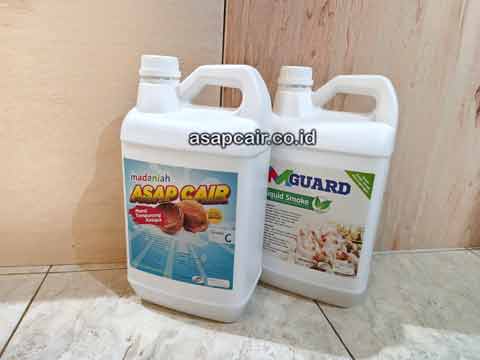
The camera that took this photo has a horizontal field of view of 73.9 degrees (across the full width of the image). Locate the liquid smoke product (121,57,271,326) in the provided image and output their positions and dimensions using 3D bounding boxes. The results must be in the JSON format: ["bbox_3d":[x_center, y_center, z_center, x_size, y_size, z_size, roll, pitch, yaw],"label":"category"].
[{"bbox_3d":[-0.057,0.010,0.439,0.176,0.337,0.119,8,17,14],"label":"liquid smoke product"}]

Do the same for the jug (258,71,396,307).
[{"bbox_3d":[0.123,0.007,0.484,0.176,0.337,0.119,11,18,23],"label":"jug"}]

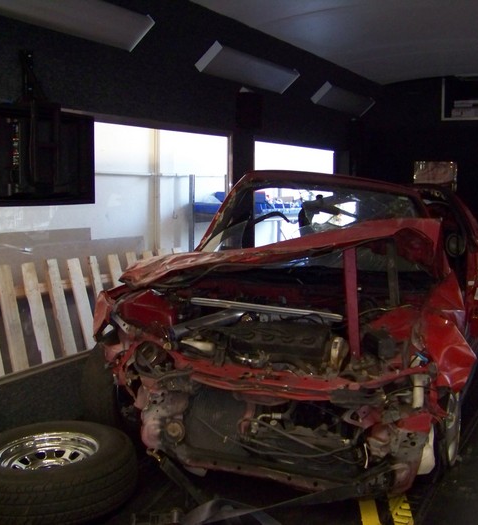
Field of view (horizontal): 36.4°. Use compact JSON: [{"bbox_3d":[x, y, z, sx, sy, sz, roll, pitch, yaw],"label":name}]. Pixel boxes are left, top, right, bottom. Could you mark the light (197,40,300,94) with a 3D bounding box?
[{"bbox_3d":[0.095,-1.294,4.914,0.200,0.064,1.230,-43,-14,24],"label":"light"}]

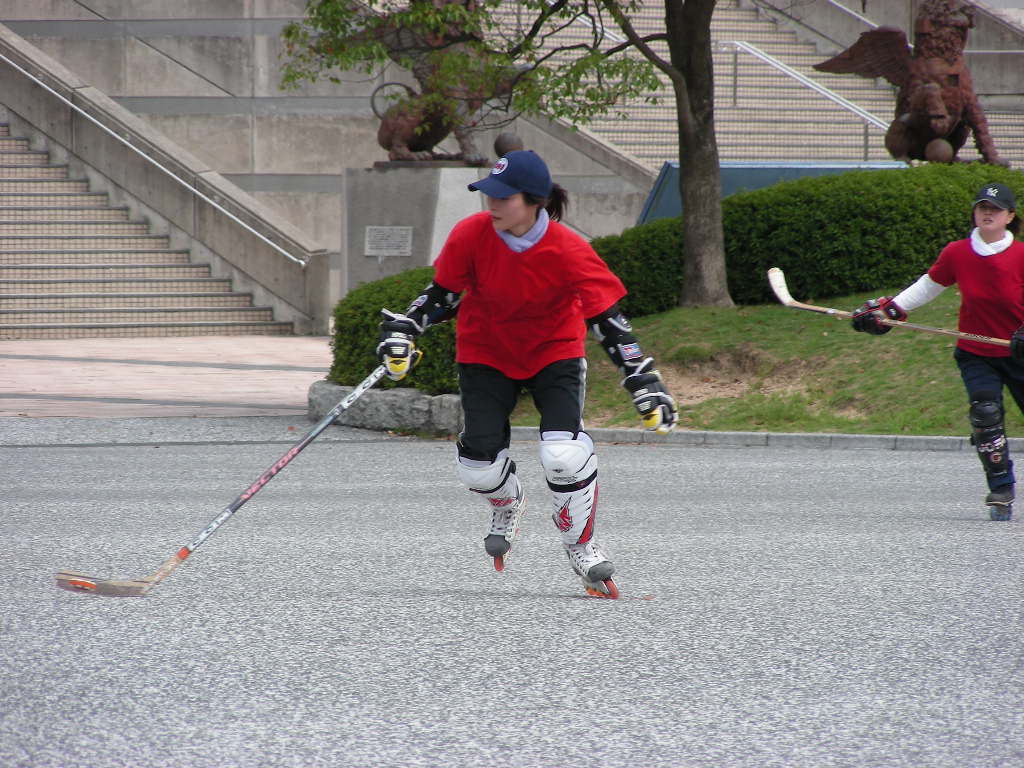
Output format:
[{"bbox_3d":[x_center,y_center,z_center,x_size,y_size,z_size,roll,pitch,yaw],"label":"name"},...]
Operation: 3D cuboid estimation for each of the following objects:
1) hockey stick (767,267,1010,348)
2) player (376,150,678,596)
[{"bbox_3d":[1.688,-0.311,39.710,1.494,0.070,0.259,11,-38,-32],"label":"hockey stick"},{"bbox_3d":[0.051,-0.031,30.000,0.970,1.470,0.700,0,1,14],"label":"player"}]

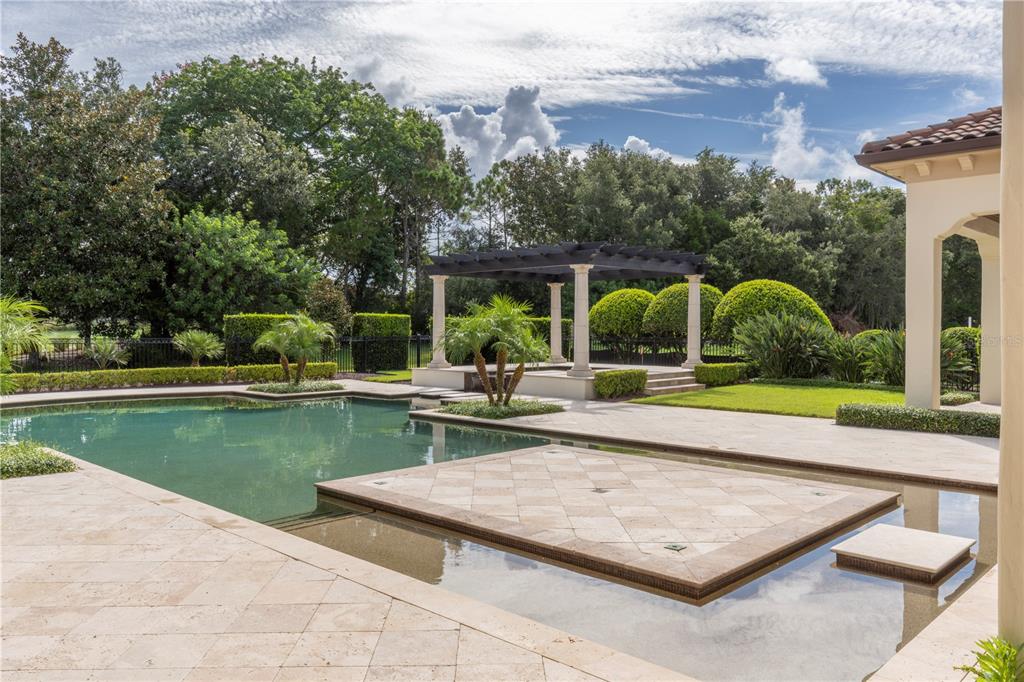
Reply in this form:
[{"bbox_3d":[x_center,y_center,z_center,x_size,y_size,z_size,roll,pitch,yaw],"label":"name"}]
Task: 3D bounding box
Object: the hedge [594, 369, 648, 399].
[{"bbox_3d":[2.624,1.046,17.719,0.480,0.580,1.640,1,1,44],"label":"hedge"}]

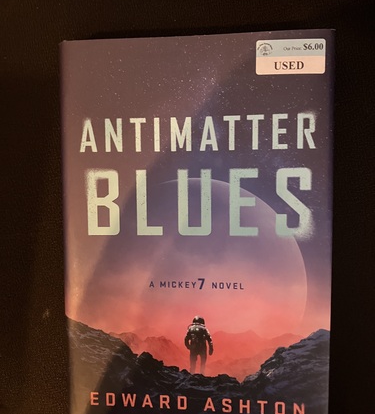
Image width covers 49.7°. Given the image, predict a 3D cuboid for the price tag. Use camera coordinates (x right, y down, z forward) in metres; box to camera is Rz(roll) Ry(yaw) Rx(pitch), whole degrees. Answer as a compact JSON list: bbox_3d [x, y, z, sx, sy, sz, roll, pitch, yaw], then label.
[{"bbox_3d":[0.052,-0.075,0.204,0.035,0.001,0.018,2,94,7],"label":"price tag"}]

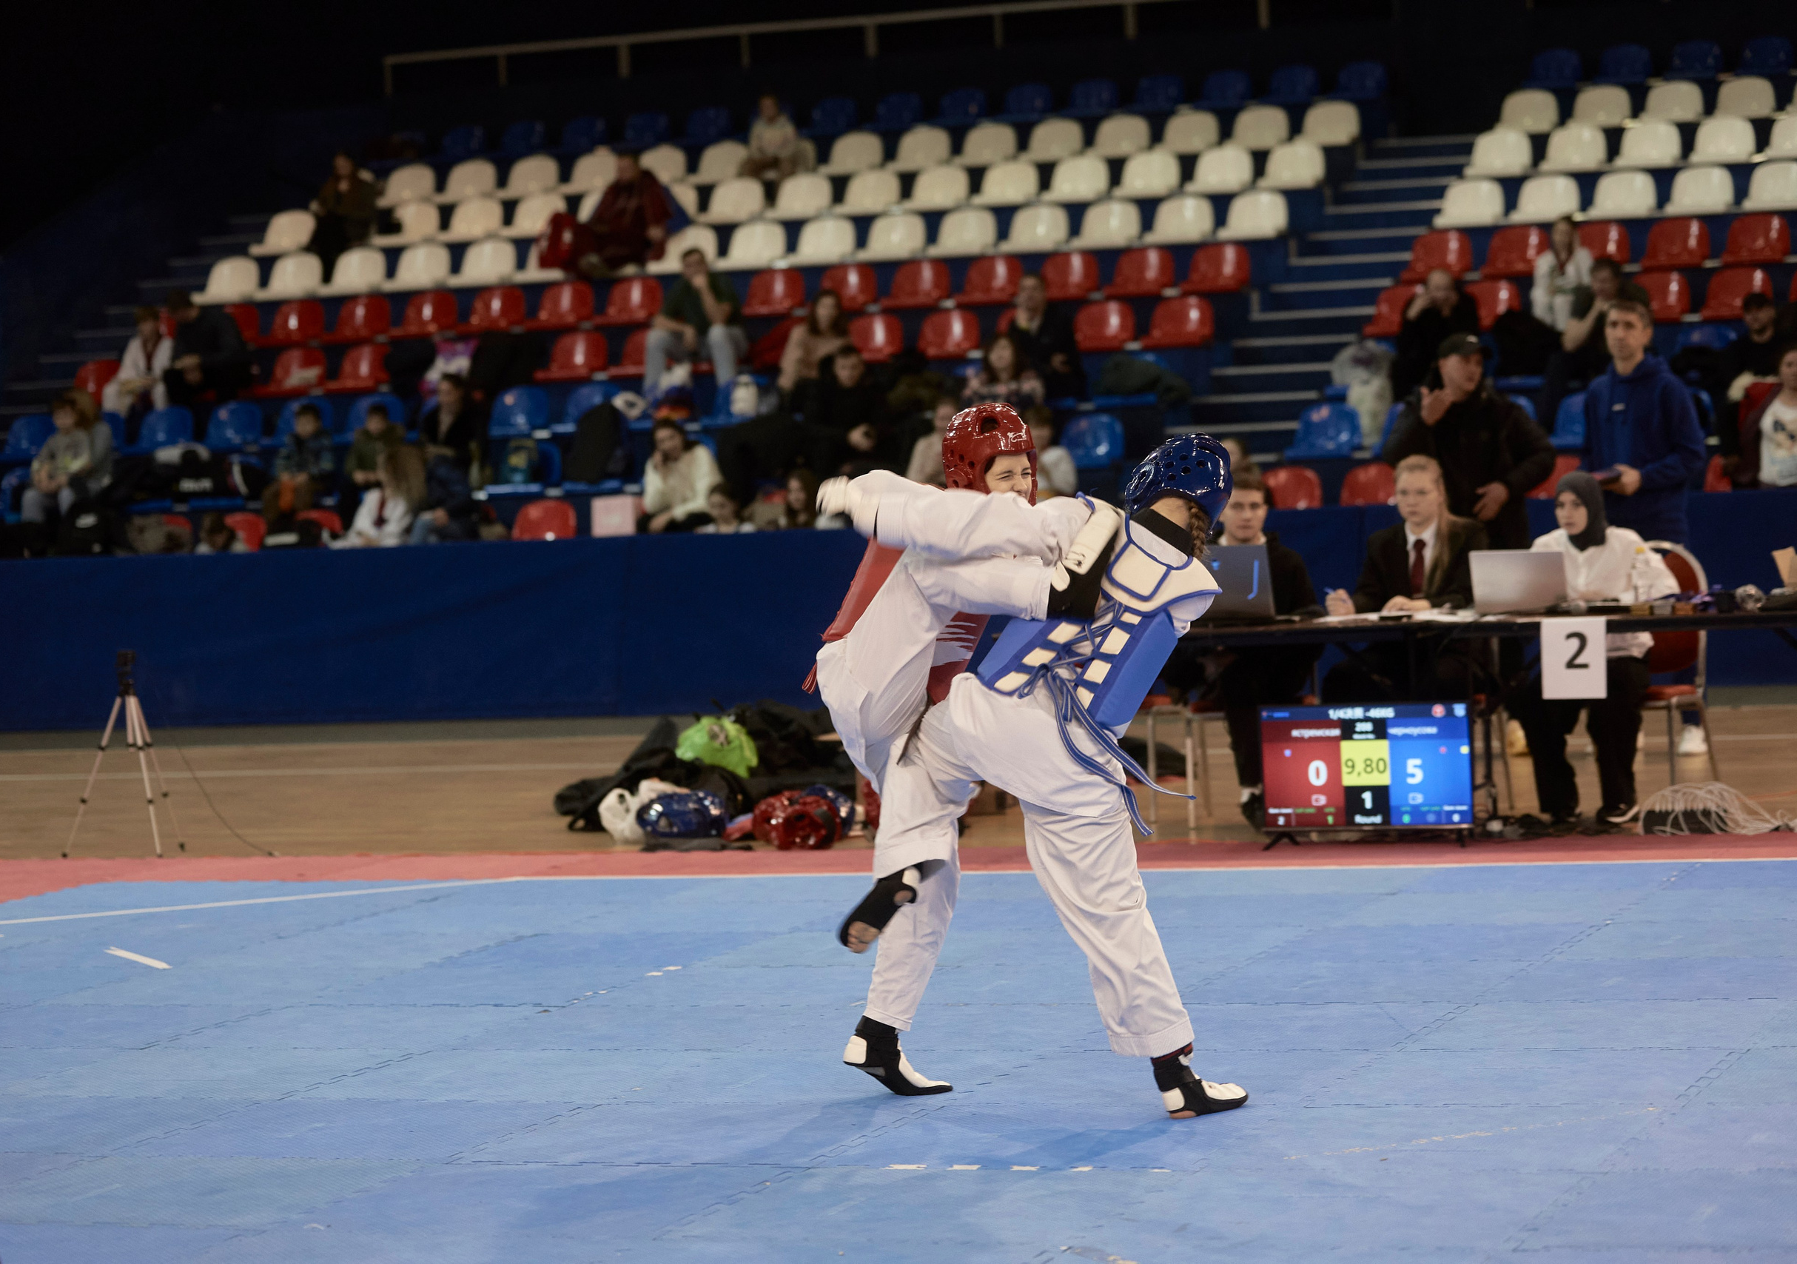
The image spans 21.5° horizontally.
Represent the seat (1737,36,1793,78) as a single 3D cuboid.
[{"bbox_3d":[5.564,-3.683,30.356,0.395,0.290,0.355,-2,3,20],"label":"seat"}]

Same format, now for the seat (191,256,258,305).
[{"bbox_3d":[-5.079,-2.647,35.707,0.400,0.305,0.390,-2,3,20],"label":"seat"}]

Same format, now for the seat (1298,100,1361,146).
[{"bbox_3d":[2.944,-3.476,32.415,0.410,0.320,0.380,-2,3,19],"label":"seat"}]

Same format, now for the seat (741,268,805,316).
[{"bbox_3d":[-0.757,-2.073,28.991,0.395,0.290,0.355,-2,3,20],"label":"seat"}]

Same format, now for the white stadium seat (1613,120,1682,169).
[{"bbox_3d":[4.569,-2.963,28.837,0.395,0.290,0.355,-2,3,20],"label":"white stadium seat"}]

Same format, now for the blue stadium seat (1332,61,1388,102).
[{"bbox_3d":[3.455,-4.153,35.757,0.400,0.305,0.390,-2,3,20],"label":"blue stadium seat"}]

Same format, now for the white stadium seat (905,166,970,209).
[{"bbox_3d":[0.278,-3.257,34.783,0.400,0.305,0.390,-2,3,20],"label":"white stadium seat"}]

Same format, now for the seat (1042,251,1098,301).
[{"bbox_3d":[1.032,-2.167,28.866,0.410,0.310,0.370,-2,3,20],"label":"seat"}]

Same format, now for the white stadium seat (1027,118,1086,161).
[{"bbox_3d":[1.090,-3.429,33.039,0.410,0.320,0.380,-2,3,19],"label":"white stadium seat"}]

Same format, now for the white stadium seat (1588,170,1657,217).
[{"bbox_3d":[4.551,-2.756,29.832,0.410,0.320,0.380,-2,3,19],"label":"white stadium seat"}]

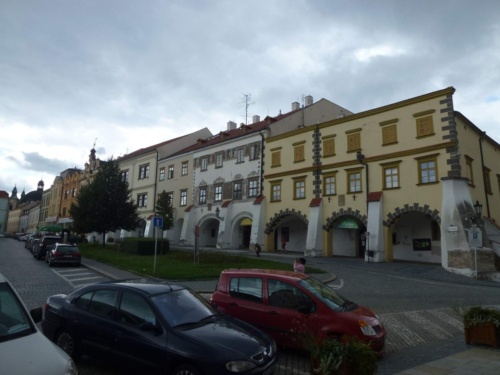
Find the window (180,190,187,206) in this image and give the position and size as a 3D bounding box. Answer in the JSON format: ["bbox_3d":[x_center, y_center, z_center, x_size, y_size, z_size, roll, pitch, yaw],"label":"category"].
[{"bbox_3d":[-9.000,1.464,46.991,1.390,2.240,0.250,-9,-15,41],"label":"window"}]

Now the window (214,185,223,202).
[{"bbox_3d":[-3.841,0.697,42.410,1.400,2.220,0.250,-9,-15,41],"label":"window"}]

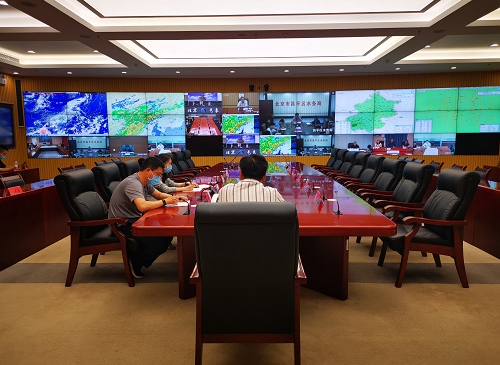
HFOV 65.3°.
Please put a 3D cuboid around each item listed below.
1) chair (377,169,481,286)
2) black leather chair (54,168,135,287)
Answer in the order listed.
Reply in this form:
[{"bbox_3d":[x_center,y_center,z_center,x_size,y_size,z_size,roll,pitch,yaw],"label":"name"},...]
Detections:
[{"bbox_3d":[1.765,0.436,3.991,0.730,1.090,0.660,0,7,2],"label":"chair"},{"bbox_3d":[-1.427,0.422,3.922,0.740,1.077,0.655,0,7,1],"label":"black leather chair"}]

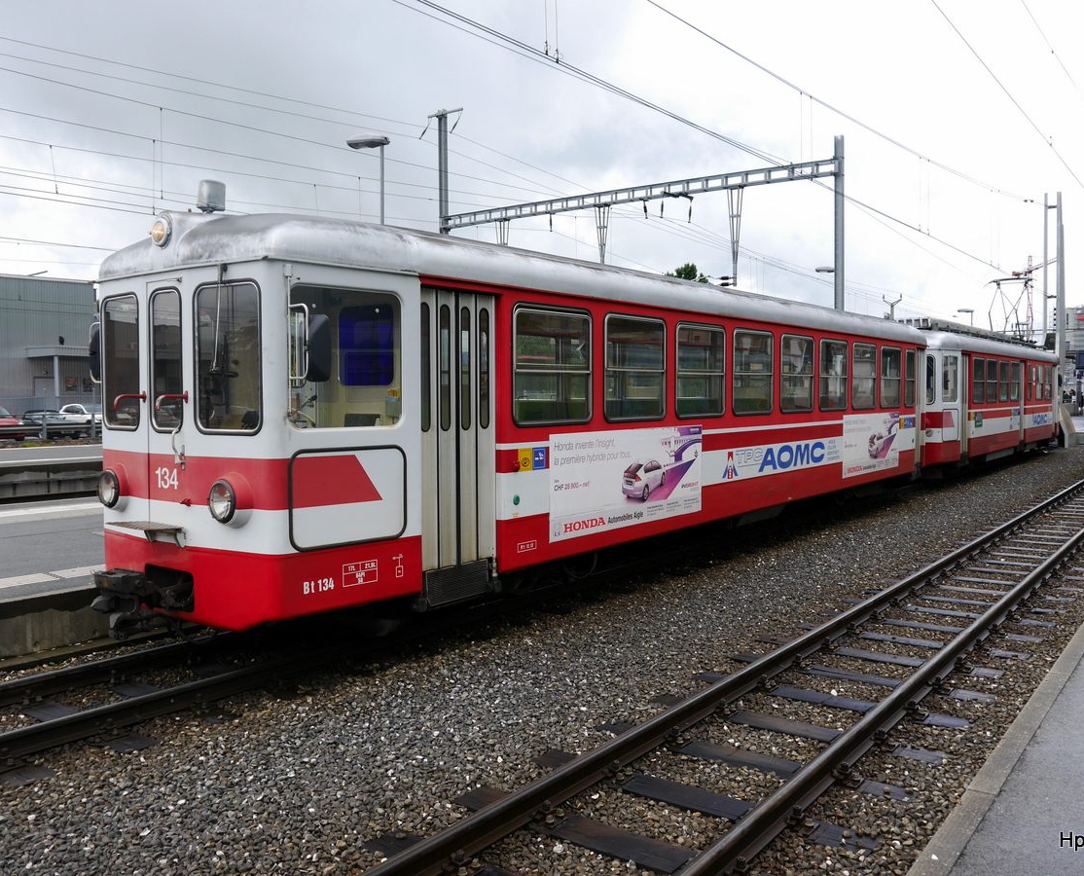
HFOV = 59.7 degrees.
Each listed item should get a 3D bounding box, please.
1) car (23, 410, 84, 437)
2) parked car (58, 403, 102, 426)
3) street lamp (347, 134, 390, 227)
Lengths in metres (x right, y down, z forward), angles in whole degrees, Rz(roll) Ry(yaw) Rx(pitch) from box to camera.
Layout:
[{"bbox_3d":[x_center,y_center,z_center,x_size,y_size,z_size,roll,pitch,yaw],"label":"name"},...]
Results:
[{"bbox_3d":[-21.869,-0.626,41.500,4.050,1.270,1.740,1,3,37],"label":"car"},{"bbox_3d":[-20.638,-0.833,43.836,4.050,1.460,1.720,1,3,37],"label":"parked car"},{"bbox_3d":[-2.951,-2.132,16.144,0.900,5.822,0.300,1,3,30],"label":"street lamp"}]

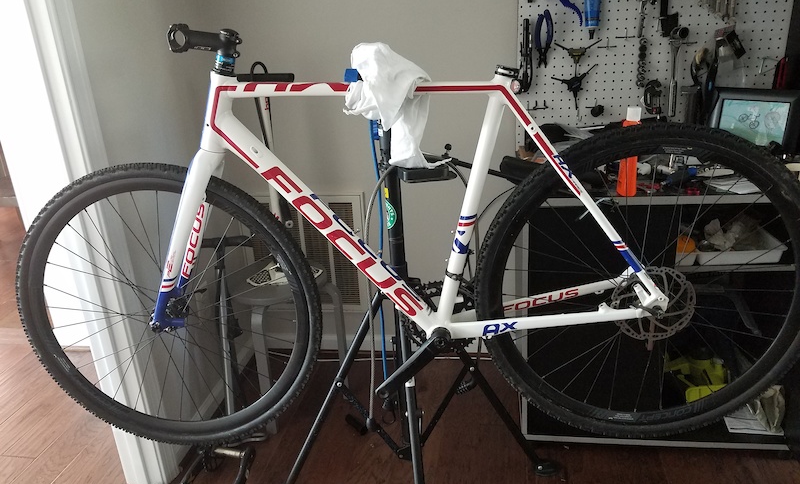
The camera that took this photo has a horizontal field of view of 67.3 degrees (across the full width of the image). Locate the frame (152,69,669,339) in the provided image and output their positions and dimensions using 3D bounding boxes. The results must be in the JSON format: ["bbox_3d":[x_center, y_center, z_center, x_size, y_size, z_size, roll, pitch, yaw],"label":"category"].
[{"bbox_3d":[-0.021,-0.078,1.218,1.060,0.585,0.150,-3,18,7],"label":"frame"}]

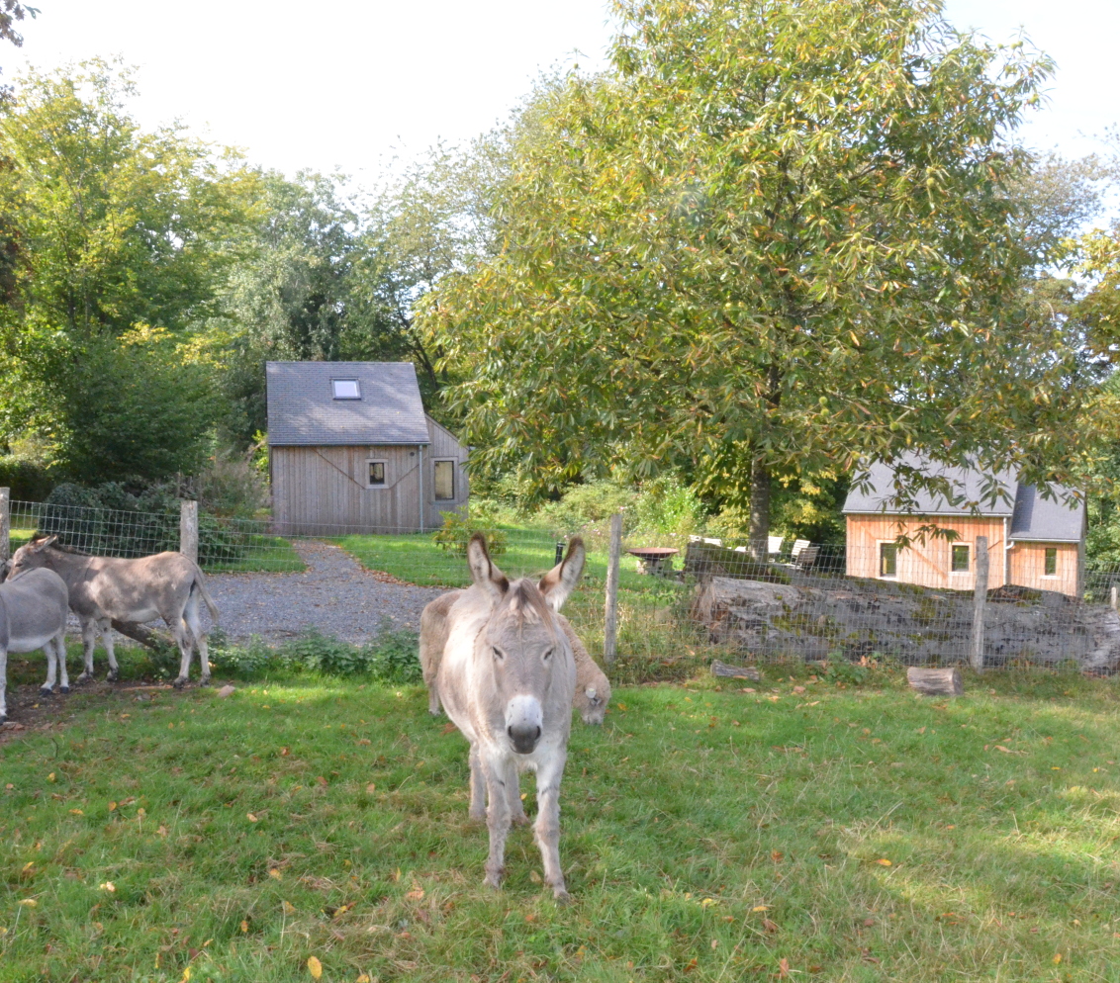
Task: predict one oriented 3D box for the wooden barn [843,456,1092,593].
[{"bbox_3d":[11.993,0.727,32.534,6.000,4.900,5.400,1,3,28],"label":"wooden barn"}]

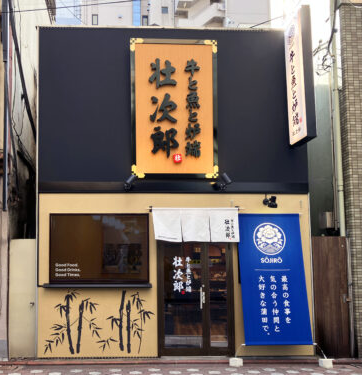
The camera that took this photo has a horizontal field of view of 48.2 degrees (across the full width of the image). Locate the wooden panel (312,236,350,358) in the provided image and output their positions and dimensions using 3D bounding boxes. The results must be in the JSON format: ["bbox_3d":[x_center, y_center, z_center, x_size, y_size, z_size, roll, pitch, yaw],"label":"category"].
[{"bbox_3d":[2.594,1.891,7.024,0.599,2.059,0.060,0,-4,-2],"label":"wooden panel"}]

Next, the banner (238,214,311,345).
[{"bbox_3d":[1.543,1.486,6.738,1.083,2.116,0.050,0,-15,-2],"label":"banner"}]

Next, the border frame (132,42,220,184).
[{"bbox_3d":[-0.104,-1.369,7.053,1.496,2.444,0.120,0,-4,-2],"label":"border frame"}]

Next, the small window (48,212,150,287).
[{"bbox_3d":[-1.383,1.047,6.924,1.678,1.187,0.100,0,-4,-2],"label":"small window"}]

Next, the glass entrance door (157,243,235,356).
[{"bbox_3d":[0.258,1.815,6.952,1.296,2.110,0.100,0,-4,-2],"label":"glass entrance door"}]

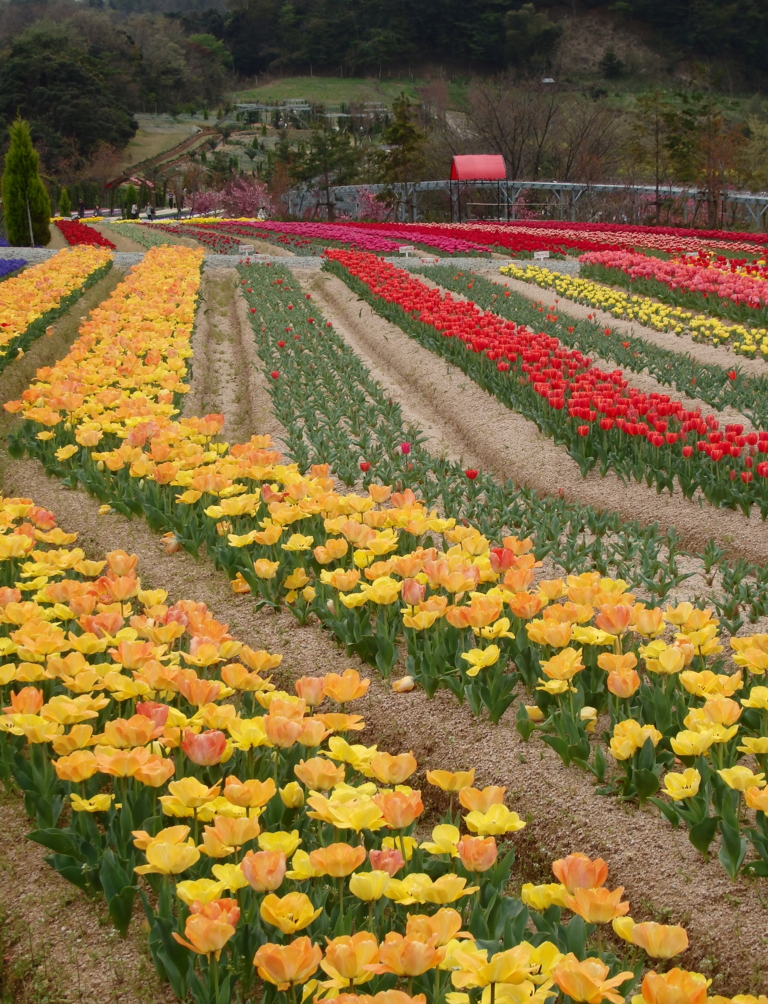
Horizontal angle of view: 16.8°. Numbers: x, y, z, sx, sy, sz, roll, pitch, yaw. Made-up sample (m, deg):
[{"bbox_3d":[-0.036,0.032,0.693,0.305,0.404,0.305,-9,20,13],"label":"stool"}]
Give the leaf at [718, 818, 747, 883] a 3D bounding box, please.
[{"bbox_3d":[0.718,0.714,5.350,0.058,0.125,0.050,0,7,8],"label":"leaf"}]

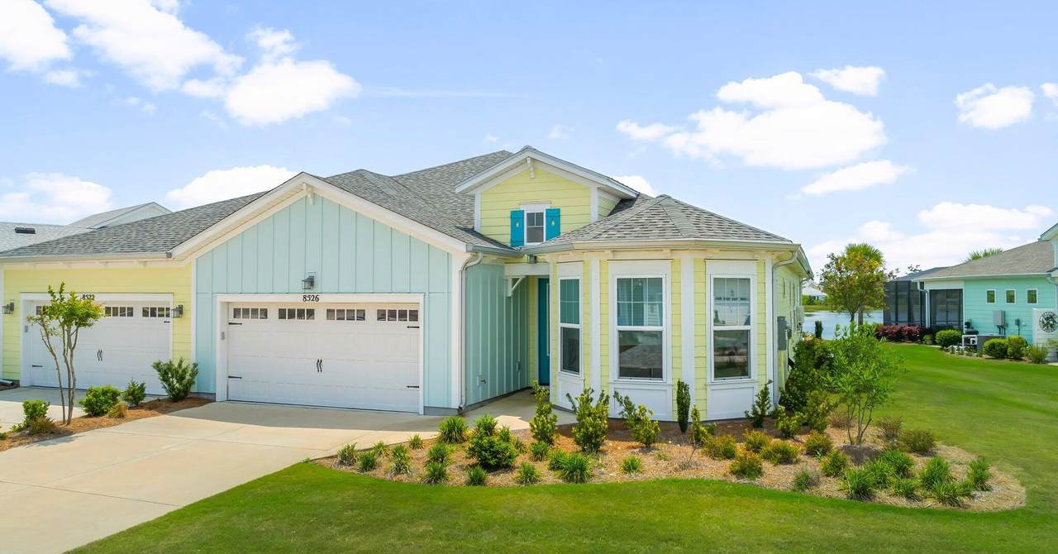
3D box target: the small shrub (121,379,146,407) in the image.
[{"bbox_3d":[-8.202,2.408,15.200,0.514,0.583,0.514,0,-1,0],"label":"small shrub"}]

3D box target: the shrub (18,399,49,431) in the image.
[{"bbox_3d":[-8.826,2.452,13.100,0.540,0.550,0.520,0,-1,0],"label":"shrub"}]

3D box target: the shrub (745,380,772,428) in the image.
[{"bbox_3d":[3.724,2.067,11.900,0.450,0.760,0.440,0,-1,0],"label":"shrub"}]

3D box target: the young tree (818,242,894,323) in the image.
[{"bbox_3d":[17.170,0.803,38.500,3.800,5.100,3.700,0,-1,0],"label":"young tree"}]

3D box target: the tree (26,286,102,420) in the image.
[{"bbox_3d":[-8.548,1.408,13.500,1.401,2.588,1.331,0,-1,0],"label":"tree"}]

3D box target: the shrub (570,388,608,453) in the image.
[{"bbox_3d":[0.850,2.029,10.400,0.560,0.920,0.540,0,-1,0],"label":"shrub"}]

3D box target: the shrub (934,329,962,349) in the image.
[{"bbox_3d":[17.991,2.682,31.500,1.137,0.853,1.137,0,-1,0],"label":"shrub"}]

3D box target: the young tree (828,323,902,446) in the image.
[{"bbox_3d":[5.271,1.679,11.500,1.141,1.919,1.141,0,-1,0],"label":"young tree"}]

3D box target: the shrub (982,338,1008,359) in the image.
[{"bbox_3d":[17.347,2.663,27.300,0.924,0.800,0.924,0,-1,0],"label":"shrub"}]

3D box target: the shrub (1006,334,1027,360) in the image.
[{"bbox_3d":[17.749,2.544,26.700,0.800,0.880,0.800,0,-1,0],"label":"shrub"}]

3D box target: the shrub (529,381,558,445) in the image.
[{"bbox_3d":[0.224,2.105,11.350,0.435,0.998,0.435,0,-1,0],"label":"shrub"}]

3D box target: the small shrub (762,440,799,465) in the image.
[{"bbox_3d":[3.331,2.313,9.700,0.480,0.310,0.460,0,-1,0],"label":"small shrub"}]

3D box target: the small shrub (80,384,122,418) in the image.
[{"bbox_3d":[-8.294,2.394,14.200,0.800,0.610,0.750,0,-1,0],"label":"small shrub"}]

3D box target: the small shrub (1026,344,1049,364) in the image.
[{"bbox_3d":[17.531,2.668,25.300,0.799,0.685,0.799,0,-1,0],"label":"small shrub"}]

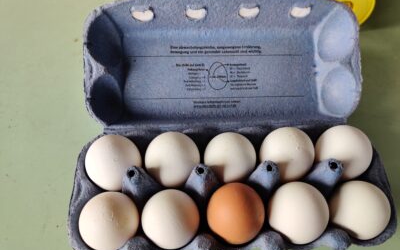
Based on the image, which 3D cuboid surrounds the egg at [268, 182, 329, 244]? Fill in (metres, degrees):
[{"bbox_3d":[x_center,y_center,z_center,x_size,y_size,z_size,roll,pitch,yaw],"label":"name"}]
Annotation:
[{"bbox_3d":[0.075,0.067,0.239,0.044,0.056,0.044,-3,59,0],"label":"egg"}]

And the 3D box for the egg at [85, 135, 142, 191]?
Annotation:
[{"bbox_3d":[-0.072,0.032,0.263,0.044,0.056,0.044,-3,59,0],"label":"egg"}]

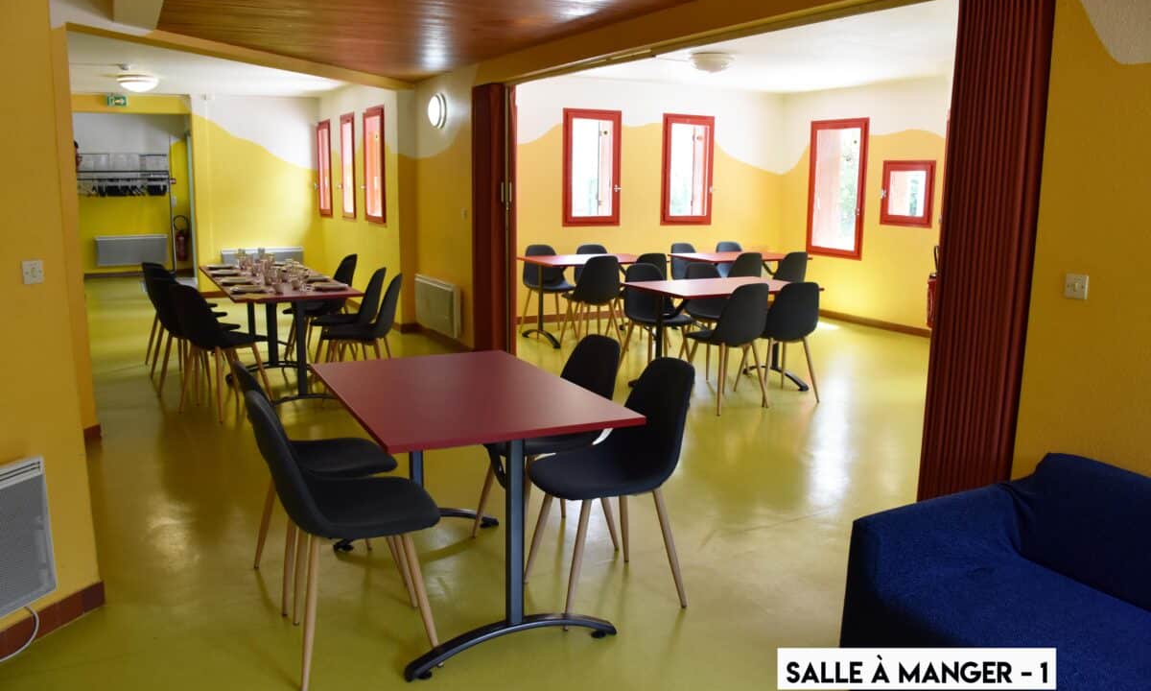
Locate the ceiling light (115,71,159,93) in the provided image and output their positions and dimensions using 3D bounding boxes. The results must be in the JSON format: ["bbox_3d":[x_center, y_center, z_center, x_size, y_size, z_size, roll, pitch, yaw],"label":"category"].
[{"bbox_3d":[-4.519,-2.715,8.889,0.420,0.160,0.420,-5,12,-28],"label":"ceiling light"}]

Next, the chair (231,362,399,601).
[{"bbox_3d":[-0.937,0.461,3.149,0.520,0.850,0.440,-5,12,-27],"label":"chair"}]

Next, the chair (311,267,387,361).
[{"bbox_3d":[-1.666,-0.154,6.357,0.555,0.855,0.450,-4,11,-23],"label":"chair"}]

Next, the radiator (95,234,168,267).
[{"bbox_3d":[-6.636,-1.421,12.943,0.980,0.445,0.100,-4,12,-24],"label":"radiator"}]

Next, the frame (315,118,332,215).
[{"bbox_3d":[-3.127,-2.197,10.771,0.080,1.190,0.670,-5,12,-28],"label":"frame"}]

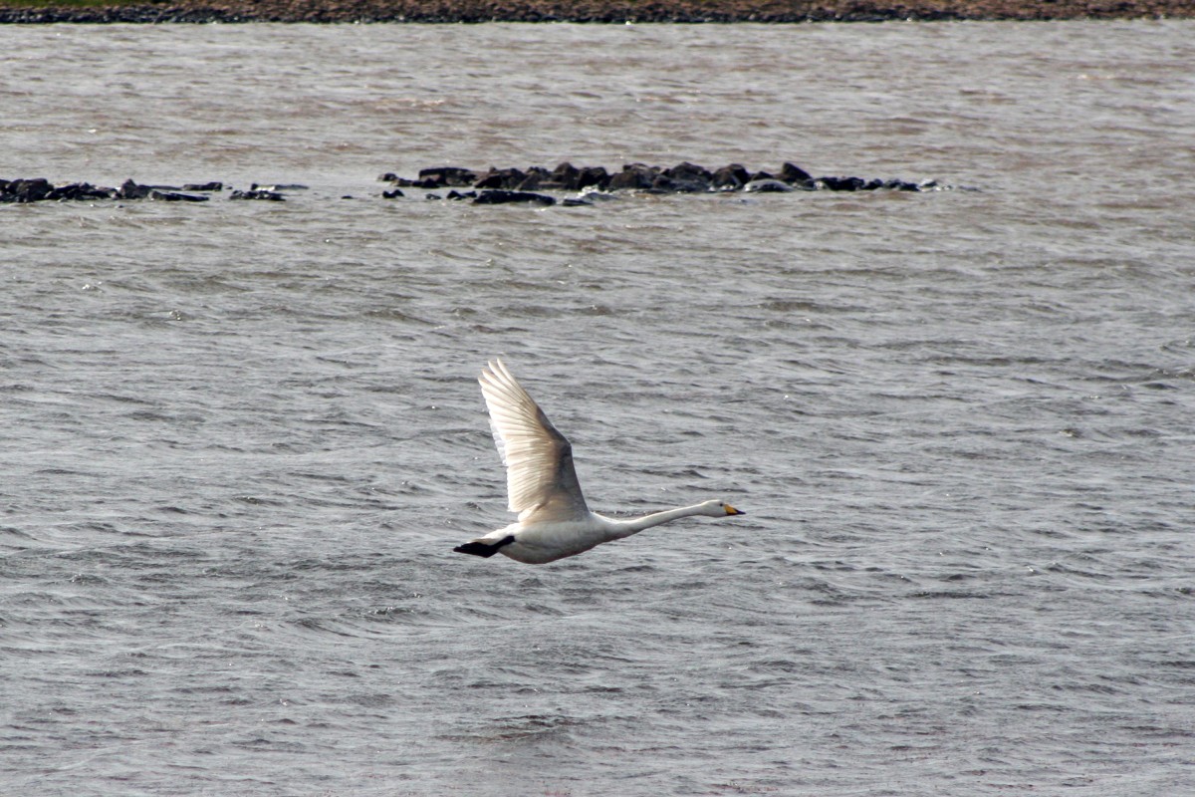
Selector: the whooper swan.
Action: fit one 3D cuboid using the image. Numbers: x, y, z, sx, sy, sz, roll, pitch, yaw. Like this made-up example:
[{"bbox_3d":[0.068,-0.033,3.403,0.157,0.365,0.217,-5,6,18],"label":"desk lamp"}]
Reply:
[{"bbox_3d":[-0.020,0.288,61.000,1.470,1.040,1.100,-5,4,-4],"label":"whooper swan"}]

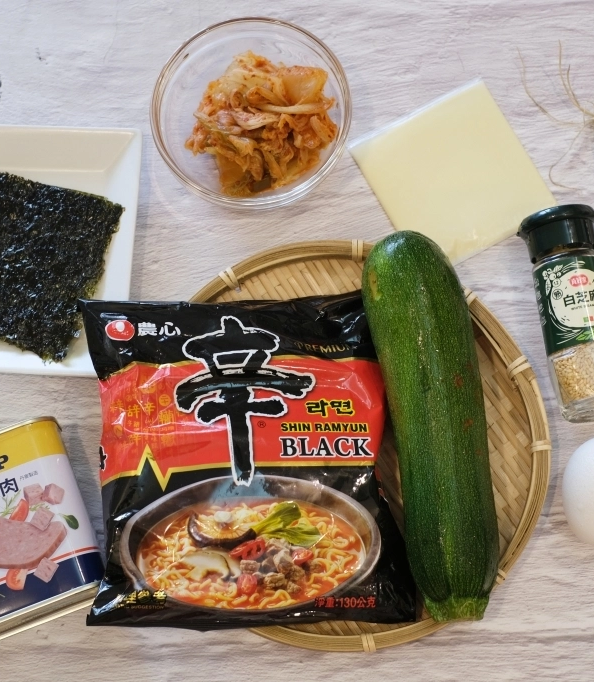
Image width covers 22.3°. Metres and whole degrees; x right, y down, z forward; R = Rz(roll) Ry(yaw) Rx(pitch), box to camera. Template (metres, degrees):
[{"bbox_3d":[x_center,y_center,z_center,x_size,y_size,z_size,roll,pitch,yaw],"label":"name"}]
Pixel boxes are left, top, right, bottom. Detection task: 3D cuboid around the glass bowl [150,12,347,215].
[{"bbox_3d":[-0.023,-0.113,0.806,0.104,0.048,0.104,0,75,1],"label":"glass bowl"}]

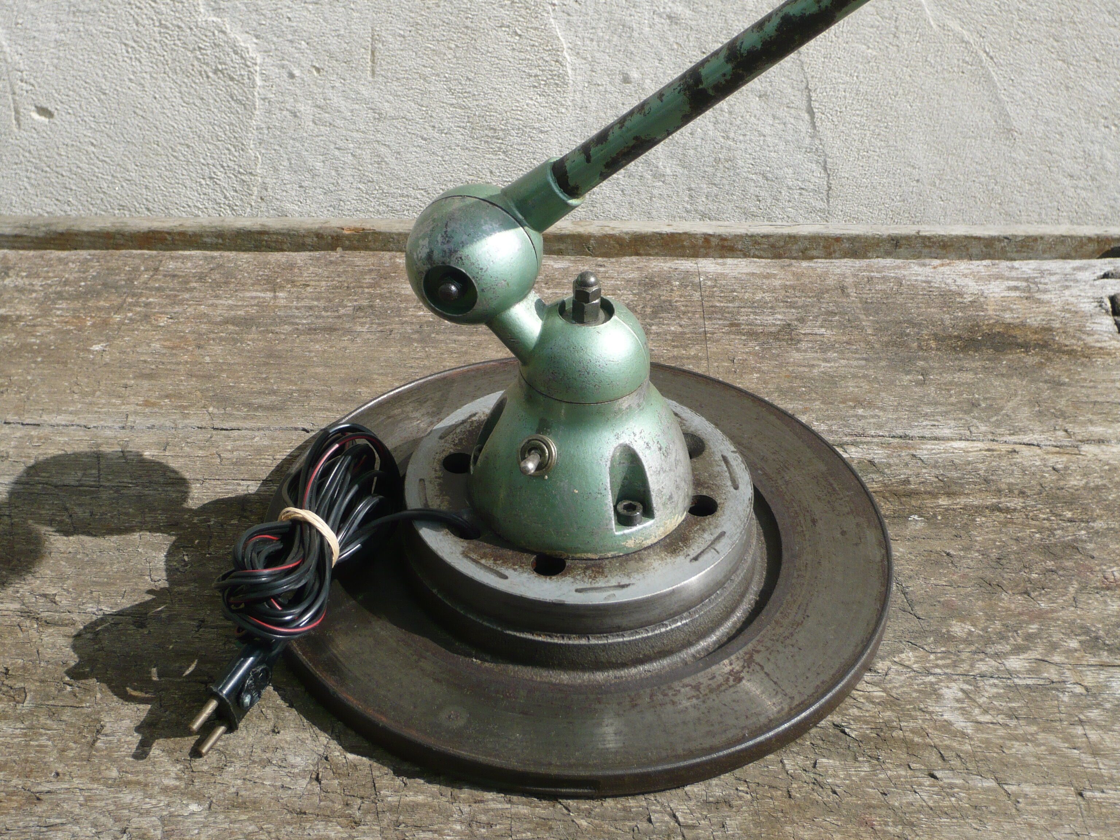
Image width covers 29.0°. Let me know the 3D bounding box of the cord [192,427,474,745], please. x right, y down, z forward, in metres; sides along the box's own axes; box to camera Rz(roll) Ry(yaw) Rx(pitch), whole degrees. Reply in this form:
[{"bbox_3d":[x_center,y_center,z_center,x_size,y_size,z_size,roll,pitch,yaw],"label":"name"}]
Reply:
[{"bbox_3d":[-0.108,0.082,1.079,0.118,0.062,0.211,12,39,12],"label":"cord"}]

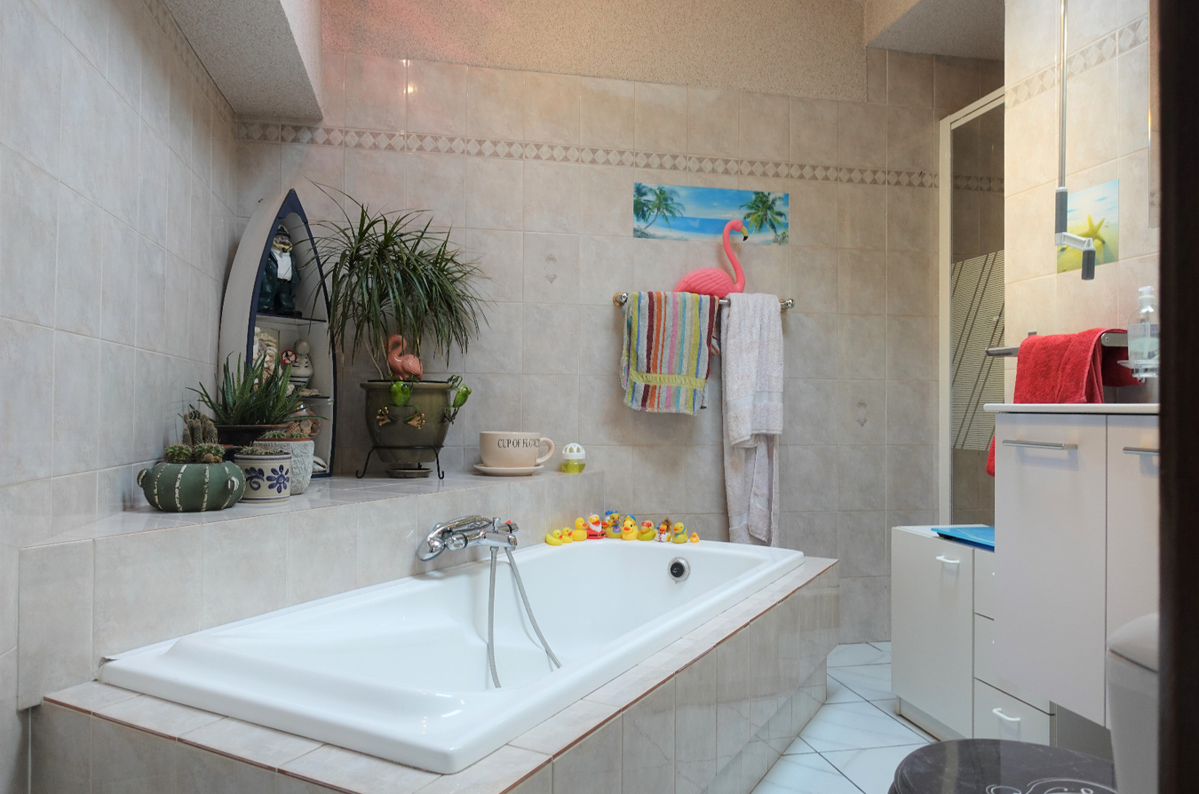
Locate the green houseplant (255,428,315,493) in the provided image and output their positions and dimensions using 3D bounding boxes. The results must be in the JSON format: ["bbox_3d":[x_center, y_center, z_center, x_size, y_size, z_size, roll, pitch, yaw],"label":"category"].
[{"bbox_3d":[-0.827,0.167,2.112,0.158,0.170,0.158,1,-1,-21],"label":"green houseplant"}]

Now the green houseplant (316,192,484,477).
[{"bbox_3d":[-0.637,-0.194,2.540,0.520,0.900,0.450,1,-1,-11],"label":"green houseplant"}]

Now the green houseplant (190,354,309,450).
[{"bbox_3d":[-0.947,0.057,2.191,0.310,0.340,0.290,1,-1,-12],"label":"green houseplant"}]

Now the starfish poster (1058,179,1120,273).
[{"bbox_3d":[1.256,-0.435,2.061,0.010,0.204,0.200,1,-1,-13],"label":"starfish poster"}]

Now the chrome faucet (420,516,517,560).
[{"bbox_3d":[-0.332,0.365,2.117,0.165,0.098,0.345,0,-1,28],"label":"chrome faucet"}]

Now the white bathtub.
[{"bbox_3d":[-0.101,0.673,1.917,0.745,0.440,1.700,0,-1,29],"label":"white bathtub"}]

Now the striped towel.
[{"bbox_3d":[0.252,-0.158,2.860,0.360,0.440,0.110,1,-1,-11],"label":"striped towel"}]

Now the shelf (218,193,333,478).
[{"bbox_3d":[-1.008,-0.185,2.509,0.210,0.885,0.300,0,-1,36],"label":"shelf"}]

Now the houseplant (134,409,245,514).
[{"bbox_3d":[-0.890,0.135,1.757,0.220,0.218,0.215,1,-1,-27],"label":"houseplant"}]

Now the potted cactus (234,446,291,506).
[{"bbox_3d":[-0.805,0.193,1.919,0.137,0.112,0.137,1,-1,-23],"label":"potted cactus"}]

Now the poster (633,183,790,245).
[{"bbox_3d":[0.419,-0.668,2.932,0.600,0.197,0.010,1,-1,-12],"label":"poster"}]

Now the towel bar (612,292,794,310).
[{"bbox_3d":[0.383,-0.344,2.883,0.670,0.052,0.082,1,-1,-12],"label":"towel bar"}]

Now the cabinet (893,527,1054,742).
[{"bbox_3d":[1.057,0.646,2.043,0.307,0.542,0.605,1,-1,-12],"label":"cabinet"}]

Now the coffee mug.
[{"bbox_3d":[-0.268,0.182,2.645,0.255,0.118,0.198,1,-1,-32],"label":"coffee mug"}]

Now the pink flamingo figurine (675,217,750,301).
[{"bbox_3d":[0.402,-0.497,2.867,0.280,0.292,0.095,1,-1,-12],"label":"pink flamingo figurine"}]

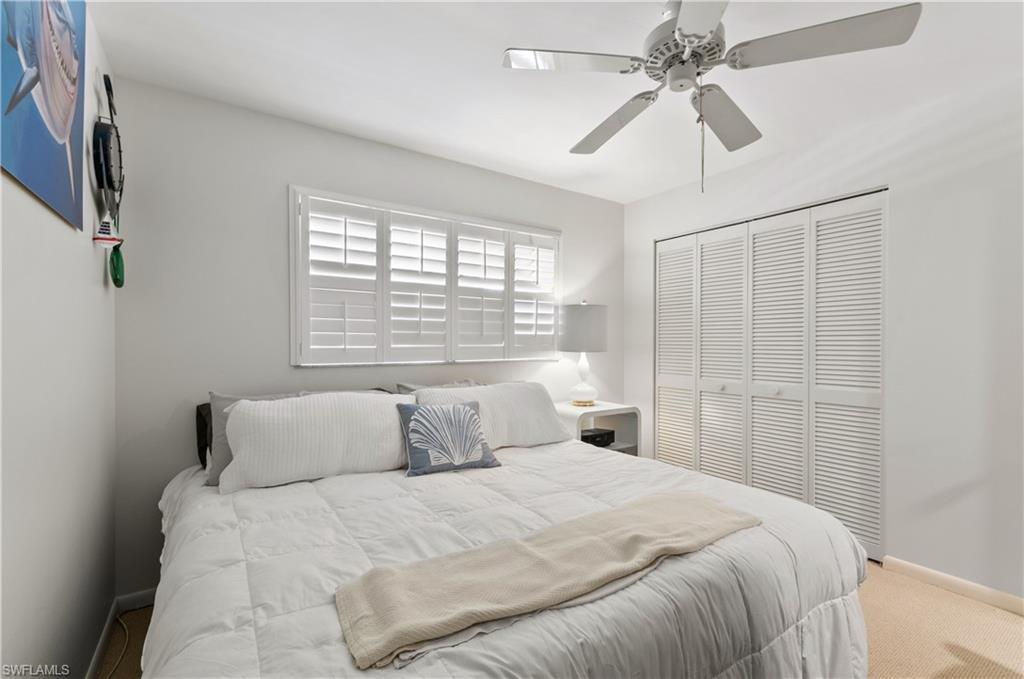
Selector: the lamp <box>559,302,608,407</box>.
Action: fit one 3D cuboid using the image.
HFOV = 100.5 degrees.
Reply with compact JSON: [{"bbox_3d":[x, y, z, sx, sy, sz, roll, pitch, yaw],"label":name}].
[{"bbox_3d":[0.568,0.105,3.295,0.393,0.809,0.393,0,0,0],"label":"lamp"}]

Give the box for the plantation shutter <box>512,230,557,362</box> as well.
[{"bbox_3d":[0.158,-0.317,3.213,0.457,0.945,0.045,0,0,-34],"label":"plantation shutter"}]

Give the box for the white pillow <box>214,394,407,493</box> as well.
[{"bbox_3d":[-0.872,0.456,2.027,0.860,0.400,0.200,0,-18,-31],"label":"white pillow"}]

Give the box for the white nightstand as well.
[{"bbox_3d":[0.602,0.877,3.224,0.600,0.735,0.410,0,0,-31],"label":"white nightstand"}]

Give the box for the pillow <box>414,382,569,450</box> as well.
[{"bbox_3d":[-0.110,0.454,2.534,0.890,0.400,0.200,0,-18,-31],"label":"pillow"}]

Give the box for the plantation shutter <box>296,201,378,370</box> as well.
[{"bbox_3d":[-0.970,-0.321,2.464,0.448,0.924,0.045,0,0,-34],"label":"plantation shutter"}]

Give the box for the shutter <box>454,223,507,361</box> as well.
[{"bbox_3d":[-0.223,-0.318,2.961,0.439,0.938,0.045,0,0,-34],"label":"shutter"}]

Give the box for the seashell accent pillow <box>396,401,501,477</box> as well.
[{"bbox_3d":[-0.323,0.477,2.134,0.450,0.380,0.140,0,-32,-21],"label":"seashell accent pillow"}]

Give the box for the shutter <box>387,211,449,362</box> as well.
[{"bbox_3d":[-0.595,-0.320,2.713,0.441,0.931,0.045,0,0,-34],"label":"shutter"}]

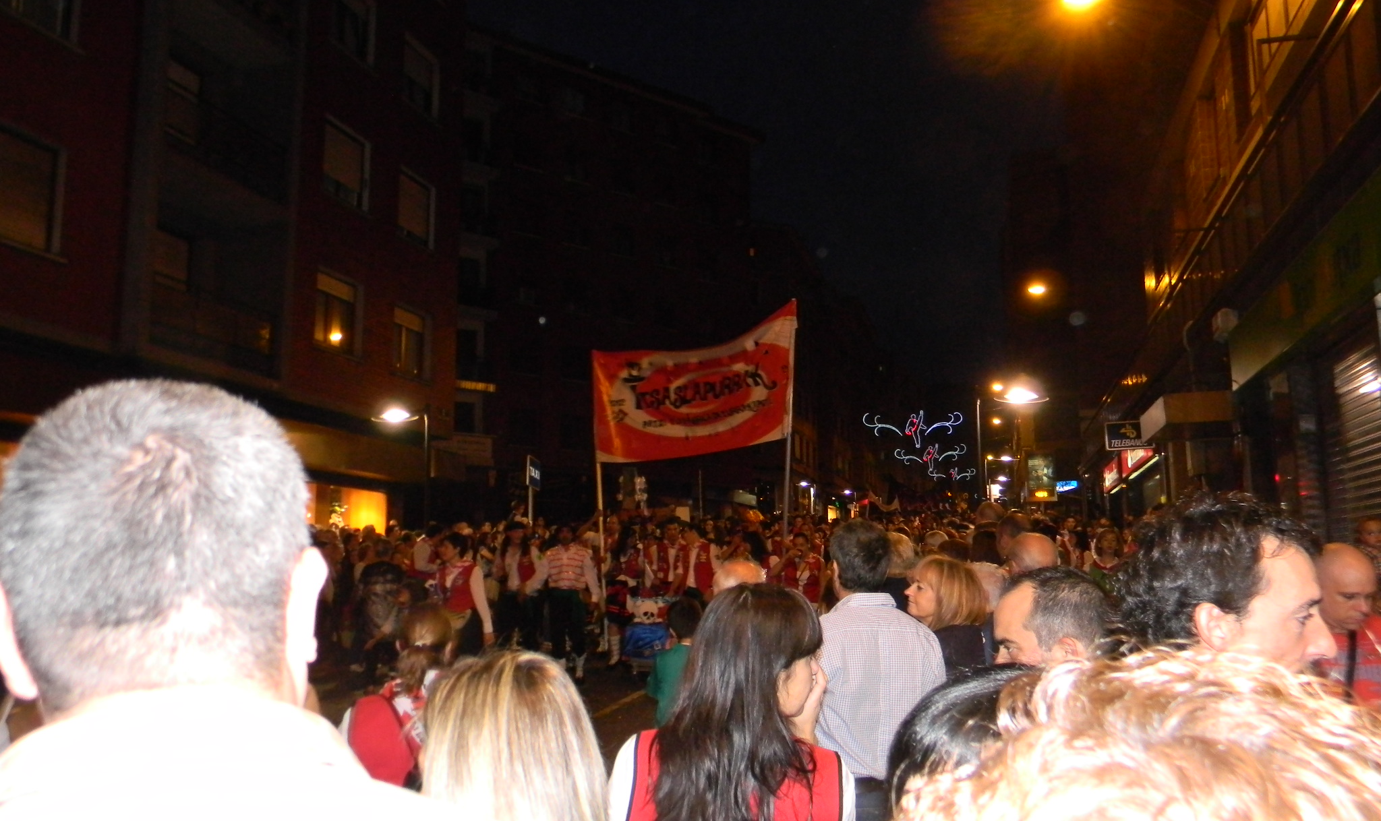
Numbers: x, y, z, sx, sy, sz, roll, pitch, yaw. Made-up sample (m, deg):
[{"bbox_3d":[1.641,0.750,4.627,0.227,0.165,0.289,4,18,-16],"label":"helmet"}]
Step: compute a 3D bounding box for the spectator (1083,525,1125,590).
[{"bbox_3d":[3.581,1.809,9.490,0.450,1.640,0.300,0,-8,0],"label":"spectator"}]

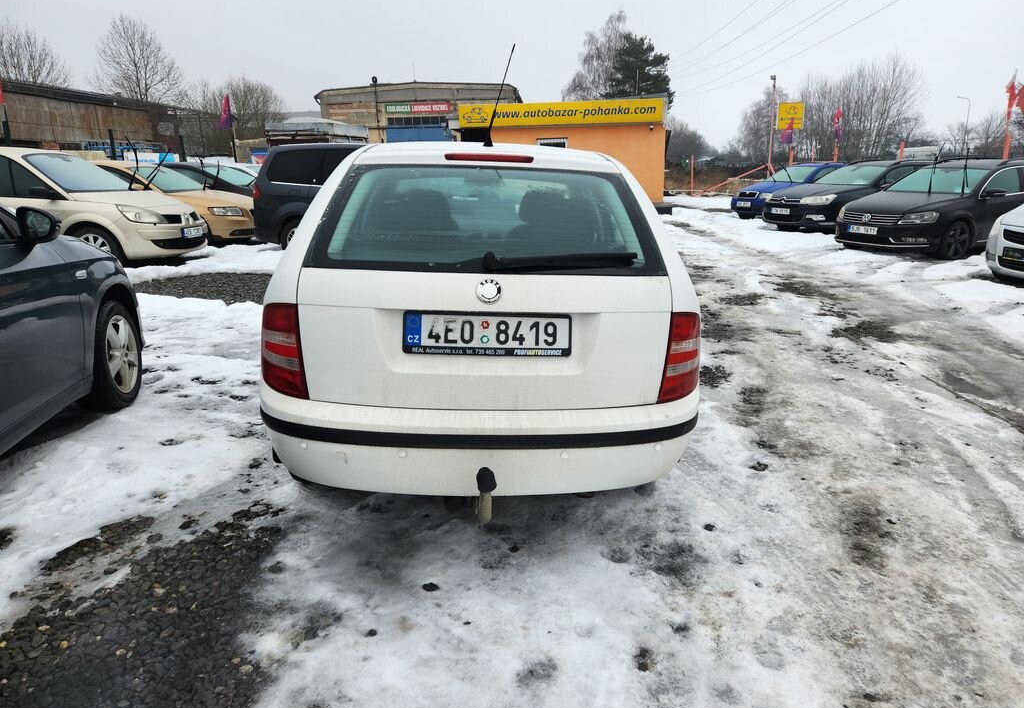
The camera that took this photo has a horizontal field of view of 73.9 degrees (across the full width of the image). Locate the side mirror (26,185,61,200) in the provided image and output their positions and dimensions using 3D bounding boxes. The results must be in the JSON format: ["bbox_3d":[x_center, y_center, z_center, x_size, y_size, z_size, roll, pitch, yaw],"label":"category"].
[{"bbox_3d":[-5.700,-1.968,8.302,0.190,0.180,0.270,1,15,5],"label":"side mirror"}]

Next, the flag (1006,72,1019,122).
[{"bbox_3d":[11.758,-6.079,16.000,0.350,1.120,0.150,6,16,19],"label":"flag"}]

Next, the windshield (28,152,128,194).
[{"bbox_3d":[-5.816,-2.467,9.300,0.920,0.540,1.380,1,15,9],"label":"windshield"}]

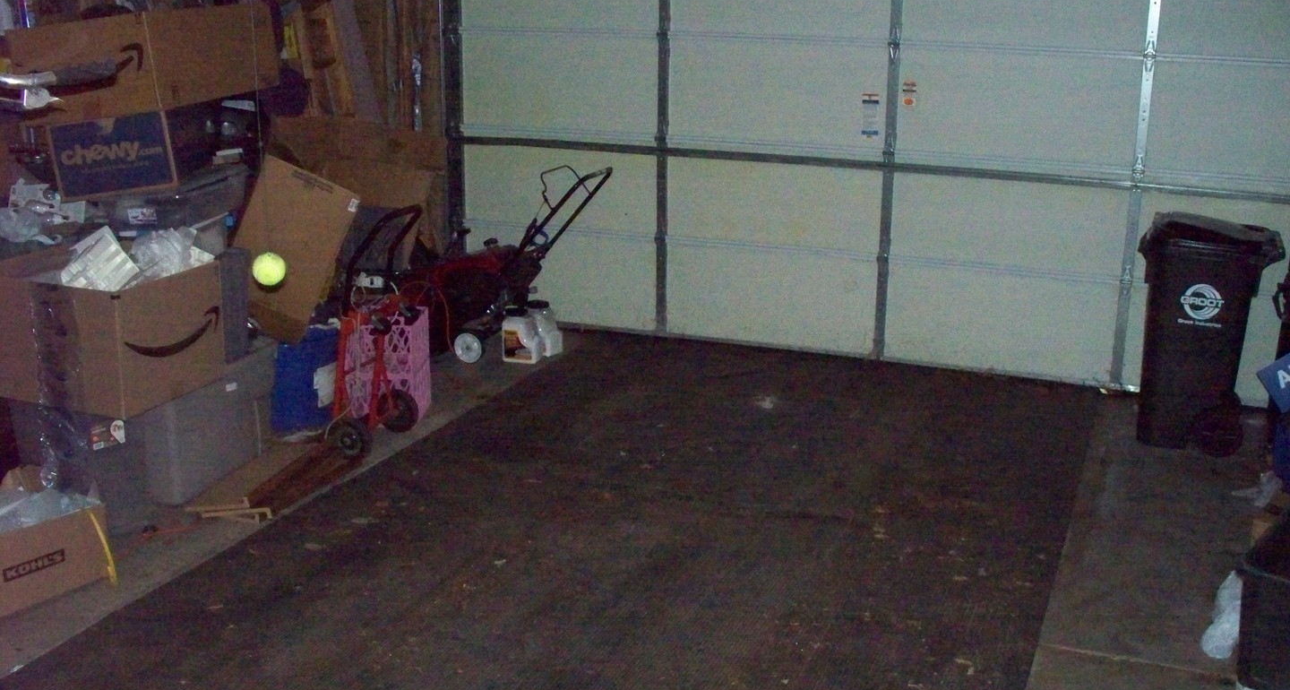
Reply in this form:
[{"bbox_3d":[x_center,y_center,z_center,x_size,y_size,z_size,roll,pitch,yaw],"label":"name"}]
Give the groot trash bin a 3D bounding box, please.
[{"bbox_3d":[2.365,-0.077,5.710,0.585,0.980,0.490,8,19,24],"label":"groot trash bin"}]

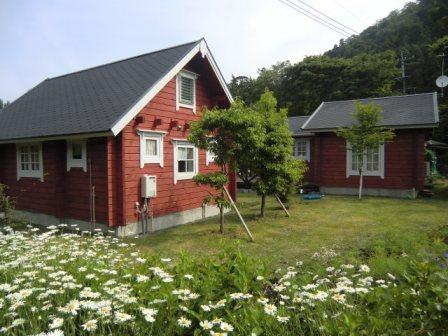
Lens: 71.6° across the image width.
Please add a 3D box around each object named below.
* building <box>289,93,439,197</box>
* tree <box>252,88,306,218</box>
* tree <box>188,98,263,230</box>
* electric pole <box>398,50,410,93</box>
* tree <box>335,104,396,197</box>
[{"bbox_3d":[6.506,-1.114,15.199,6.300,4.450,6.100,1,2,32],"label":"building"},{"bbox_3d":[1.585,-0.422,9.312,1.700,3.770,1.620,0,2,10],"label":"tree"},{"bbox_3d":[0.061,-0.036,7.510,1.740,3.270,1.600,0,2,0],"label":"tree"},{"bbox_3d":[18.741,-6.117,32.202,1.100,12.000,0.700,-2,2,33],"label":"electric pole"},{"bbox_3d":[5.508,-0.650,12.027,2.120,3.750,1.950,1,2,25],"label":"tree"}]

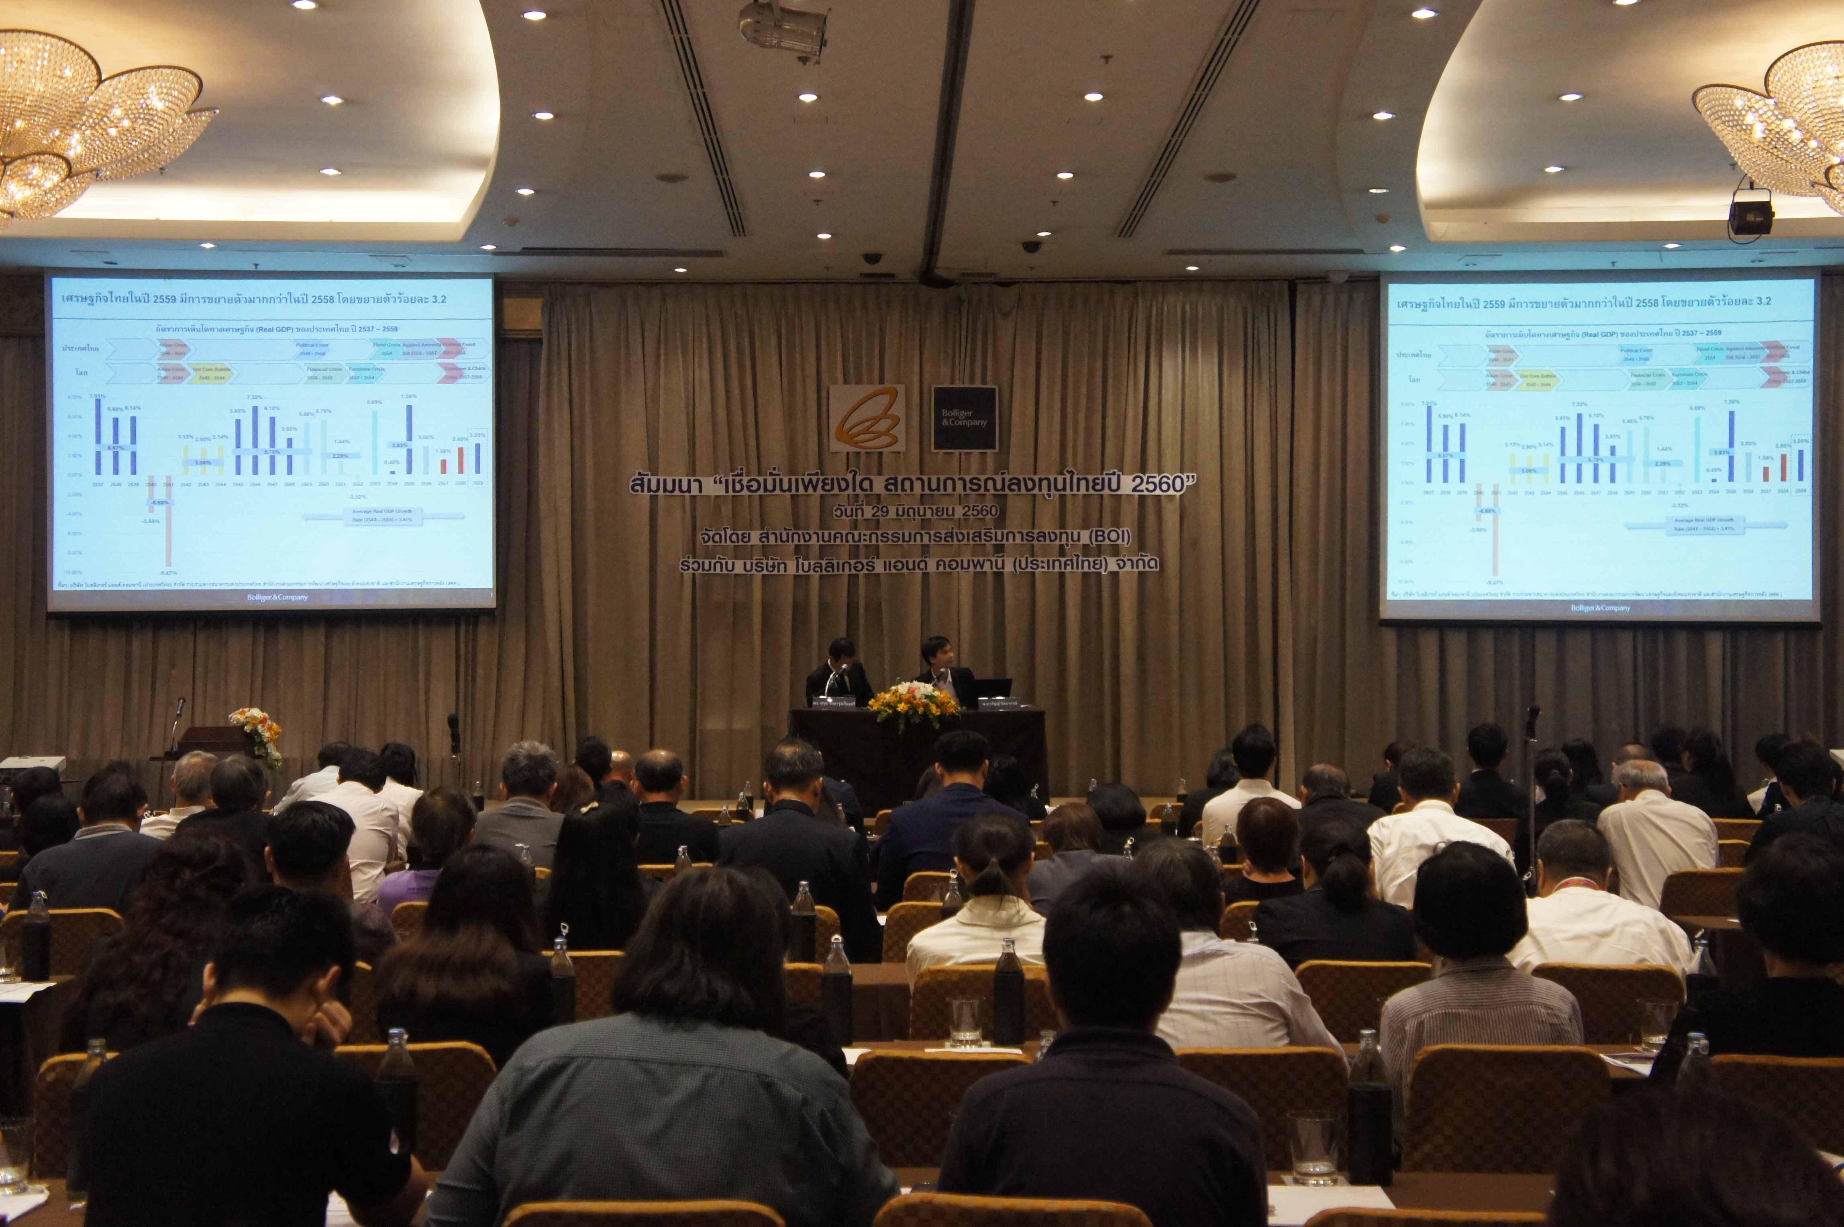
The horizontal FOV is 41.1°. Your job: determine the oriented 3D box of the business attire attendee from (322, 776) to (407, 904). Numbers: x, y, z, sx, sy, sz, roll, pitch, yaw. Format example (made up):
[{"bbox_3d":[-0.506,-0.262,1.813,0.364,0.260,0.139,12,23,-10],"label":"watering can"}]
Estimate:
[{"bbox_3d":[-2.064,1.129,9.265,0.470,1.270,0.750,0,-1,2],"label":"business attire attendee"}]

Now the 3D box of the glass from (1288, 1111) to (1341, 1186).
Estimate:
[{"bbox_3d":[0.604,0.825,3.780,0.080,0.102,0.080,0,-2,-1],"label":"glass"}]

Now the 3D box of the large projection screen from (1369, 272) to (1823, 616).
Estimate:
[{"bbox_3d":[4.833,-1.190,17.500,3.130,2.490,0.060,0,-1,2],"label":"large projection screen"}]

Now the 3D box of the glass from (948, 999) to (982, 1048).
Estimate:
[{"bbox_3d":[0.102,0.952,5.720,0.083,0.112,0.083,0,-1,-1],"label":"glass"}]

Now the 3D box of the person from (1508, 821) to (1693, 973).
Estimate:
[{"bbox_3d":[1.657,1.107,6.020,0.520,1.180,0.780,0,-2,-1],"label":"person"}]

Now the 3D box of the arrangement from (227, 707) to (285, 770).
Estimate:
[{"bbox_3d":[-4.280,0.806,15.800,0.360,0.420,0.320,0,-1,-3],"label":"arrangement"}]

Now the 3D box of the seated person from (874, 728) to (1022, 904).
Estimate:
[{"bbox_3d":[0.141,1.109,9.100,0.550,1.310,0.780,0,-1,-1],"label":"seated person"}]

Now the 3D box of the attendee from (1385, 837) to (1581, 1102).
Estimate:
[{"bbox_3d":[1.166,1.107,5.365,0.460,1.250,0.750,0,-1,-1],"label":"attendee"}]

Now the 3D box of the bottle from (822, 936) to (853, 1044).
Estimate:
[{"bbox_3d":[-0.199,0.883,5.740,0.072,0.255,0.072,0,-1,-1],"label":"bottle"}]

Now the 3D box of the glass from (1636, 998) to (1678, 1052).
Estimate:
[{"bbox_3d":[1.612,0.906,5.381,0.087,0.106,0.087,0,-1,0],"label":"glass"}]

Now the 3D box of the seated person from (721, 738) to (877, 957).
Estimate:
[{"bbox_3d":[-0.400,1.061,8.014,0.540,1.320,0.750,0,-1,-1],"label":"seated person"}]

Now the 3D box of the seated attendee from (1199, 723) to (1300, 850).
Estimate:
[{"bbox_3d":[1.393,1.132,10.400,0.500,1.310,0.780,0,-1,-1],"label":"seated attendee"}]

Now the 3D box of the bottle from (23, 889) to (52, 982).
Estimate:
[{"bbox_3d":[-2.312,0.837,6.422,0.070,0.240,0.070,0,-1,0],"label":"bottle"}]

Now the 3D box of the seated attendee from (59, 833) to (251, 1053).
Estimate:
[{"bbox_3d":[-1.581,1.069,5.150,0.500,1.240,0.750,0,-1,3],"label":"seated attendee"}]

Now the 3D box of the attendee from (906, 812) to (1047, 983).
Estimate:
[{"bbox_3d":[0.190,1.105,6.400,0.470,1.210,0.750,0,-1,-1],"label":"attendee"}]

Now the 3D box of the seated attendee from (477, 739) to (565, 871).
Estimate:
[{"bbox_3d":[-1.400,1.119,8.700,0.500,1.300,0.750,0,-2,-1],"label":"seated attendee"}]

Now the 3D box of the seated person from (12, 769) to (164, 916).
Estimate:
[{"bbox_3d":[-2.408,1.090,7.515,0.520,1.270,0.750,0,-1,2],"label":"seated person"}]

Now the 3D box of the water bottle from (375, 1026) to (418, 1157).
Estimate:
[{"bbox_3d":[-0.837,0.783,3.922,0.069,0.240,0.069,0,-1,0],"label":"water bottle"}]

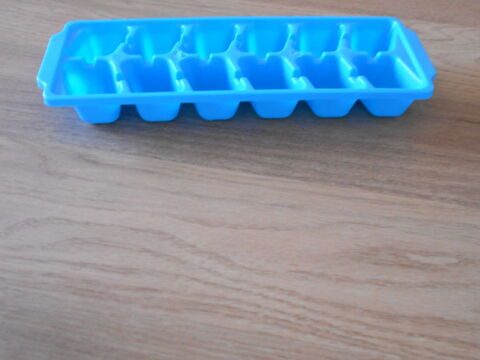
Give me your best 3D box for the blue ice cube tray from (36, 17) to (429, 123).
[{"bbox_3d":[-0.001,-0.076,0.383,0.262,0.031,0.089,-2,48,-3],"label":"blue ice cube tray"}]

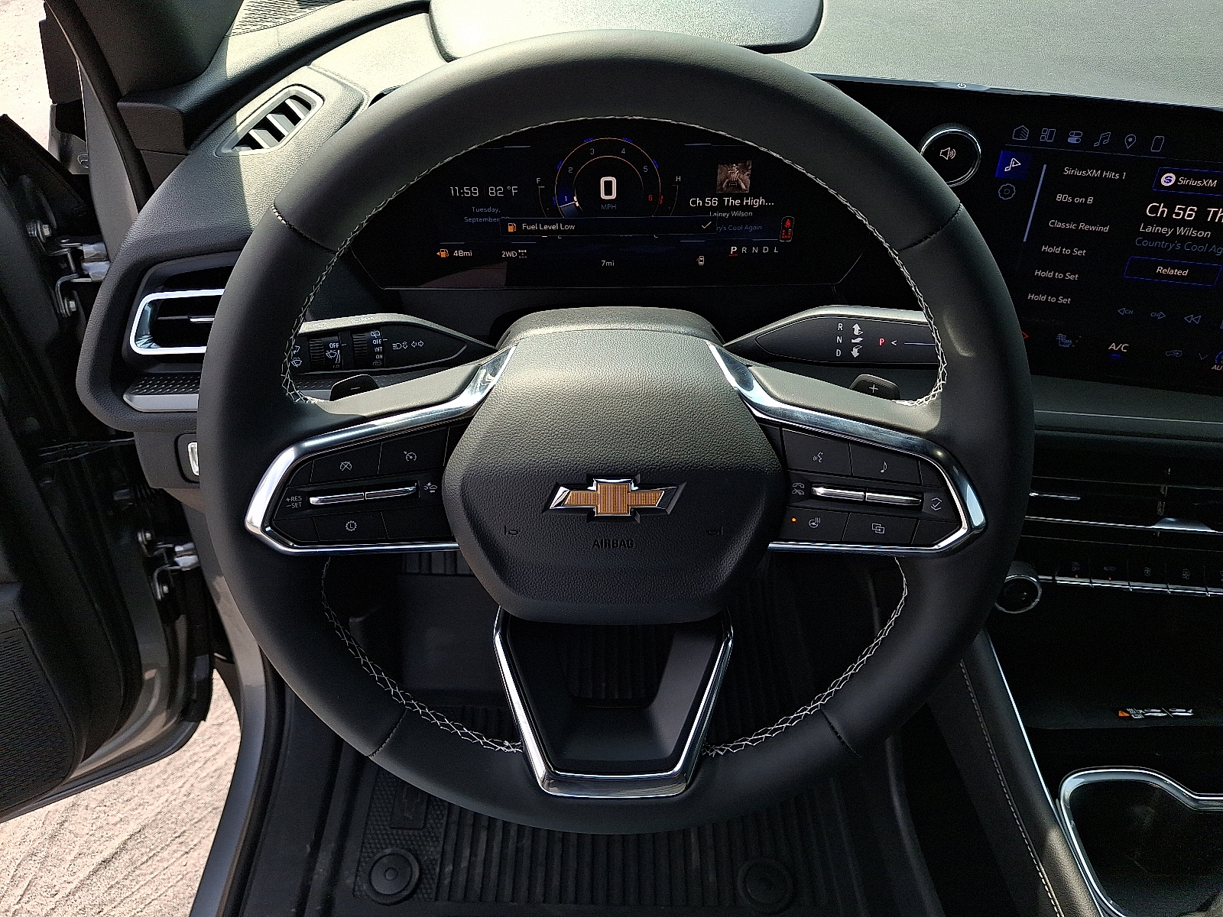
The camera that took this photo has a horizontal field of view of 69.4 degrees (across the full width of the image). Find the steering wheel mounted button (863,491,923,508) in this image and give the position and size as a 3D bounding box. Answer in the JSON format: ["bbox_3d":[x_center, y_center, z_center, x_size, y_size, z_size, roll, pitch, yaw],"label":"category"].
[{"bbox_3d":[0.131,0.018,0.412,0.026,0.006,0.009,6,17,8],"label":"steering wheel mounted button"}]

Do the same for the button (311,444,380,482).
[{"bbox_3d":[-0.122,0.001,0.410,0.032,0.017,0.007,-3,17,-8],"label":"button"}]

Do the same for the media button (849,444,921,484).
[{"bbox_3d":[0.127,0.001,0.409,0.033,0.019,0.007,3,17,8],"label":"media button"}]

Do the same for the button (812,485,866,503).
[{"bbox_3d":[0.105,0.016,0.411,0.024,0.004,0.007,7,18,4],"label":"button"}]

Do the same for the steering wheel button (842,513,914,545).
[{"bbox_3d":[0.126,0.033,0.415,0.032,0.014,0.007,5,18,5],"label":"steering wheel button"}]

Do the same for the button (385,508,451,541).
[{"bbox_3d":[-0.092,0.031,0.423,0.033,0.017,0.007,-3,17,-9],"label":"button"}]

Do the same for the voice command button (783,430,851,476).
[{"bbox_3d":[0.096,-0.004,0.413,0.033,0.021,0.007,3,17,8],"label":"voice command button"}]

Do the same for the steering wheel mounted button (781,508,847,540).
[{"bbox_3d":[0.097,0.031,0.423,0.032,0.018,0.007,3,17,9],"label":"steering wheel mounted button"}]

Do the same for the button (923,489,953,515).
[{"bbox_3d":[0.151,0.019,0.408,0.016,0.011,0.007,7,18,4],"label":"button"}]

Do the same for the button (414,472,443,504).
[{"bbox_3d":[-0.084,0.014,0.414,0.015,0.013,0.007,-6,18,-4],"label":"button"}]

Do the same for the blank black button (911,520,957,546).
[{"bbox_3d":[0.152,0.034,0.415,0.020,0.012,0.007,3,17,9],"label":"blank black button"}]

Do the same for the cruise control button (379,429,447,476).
[{"bbox_3d":[-0.092,-0.003,0.409,0.034,0.017,0.007,-7,18,-4],"label":"cruise control button"}]

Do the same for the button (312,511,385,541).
[{"bbox_3d":[-0.122,0.032,0.415,0.031,0.014,0.007,-5,18,-5],"label":"button"}]

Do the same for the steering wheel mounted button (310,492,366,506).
[{"bbox_3d":[-0.126,0.018,0.409,0.025,0.004,0.007,-6,18,-4],"label":"steering wheel mounted button"}]

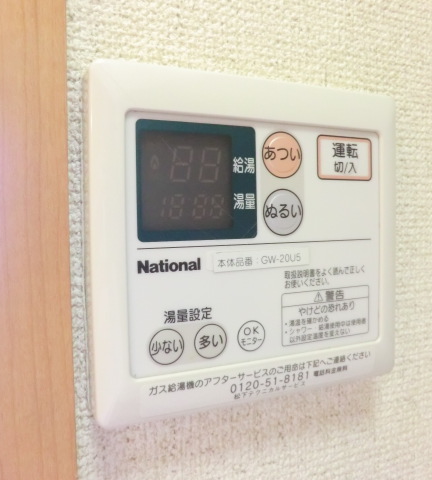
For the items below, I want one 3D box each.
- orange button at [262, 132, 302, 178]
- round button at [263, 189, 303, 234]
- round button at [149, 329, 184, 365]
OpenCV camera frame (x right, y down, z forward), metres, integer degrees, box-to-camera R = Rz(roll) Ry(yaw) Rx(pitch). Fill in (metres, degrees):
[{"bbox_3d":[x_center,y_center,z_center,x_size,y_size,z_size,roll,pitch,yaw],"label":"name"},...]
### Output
[{"bbox_3d":[0.026,-0.033,0.171,0.018,0.018,0.003,-2,3,-23],"label":"orange button"},{"bbox_3d":[0.026,-0.011,0.172,0.018,0.018,0.003,-2,3,-23],"label":"round button"},{"bbox_3d":[-0.017,0.038,0.155,0.013,0.013,0.003,-2,3,-23],"label":"round button"}]

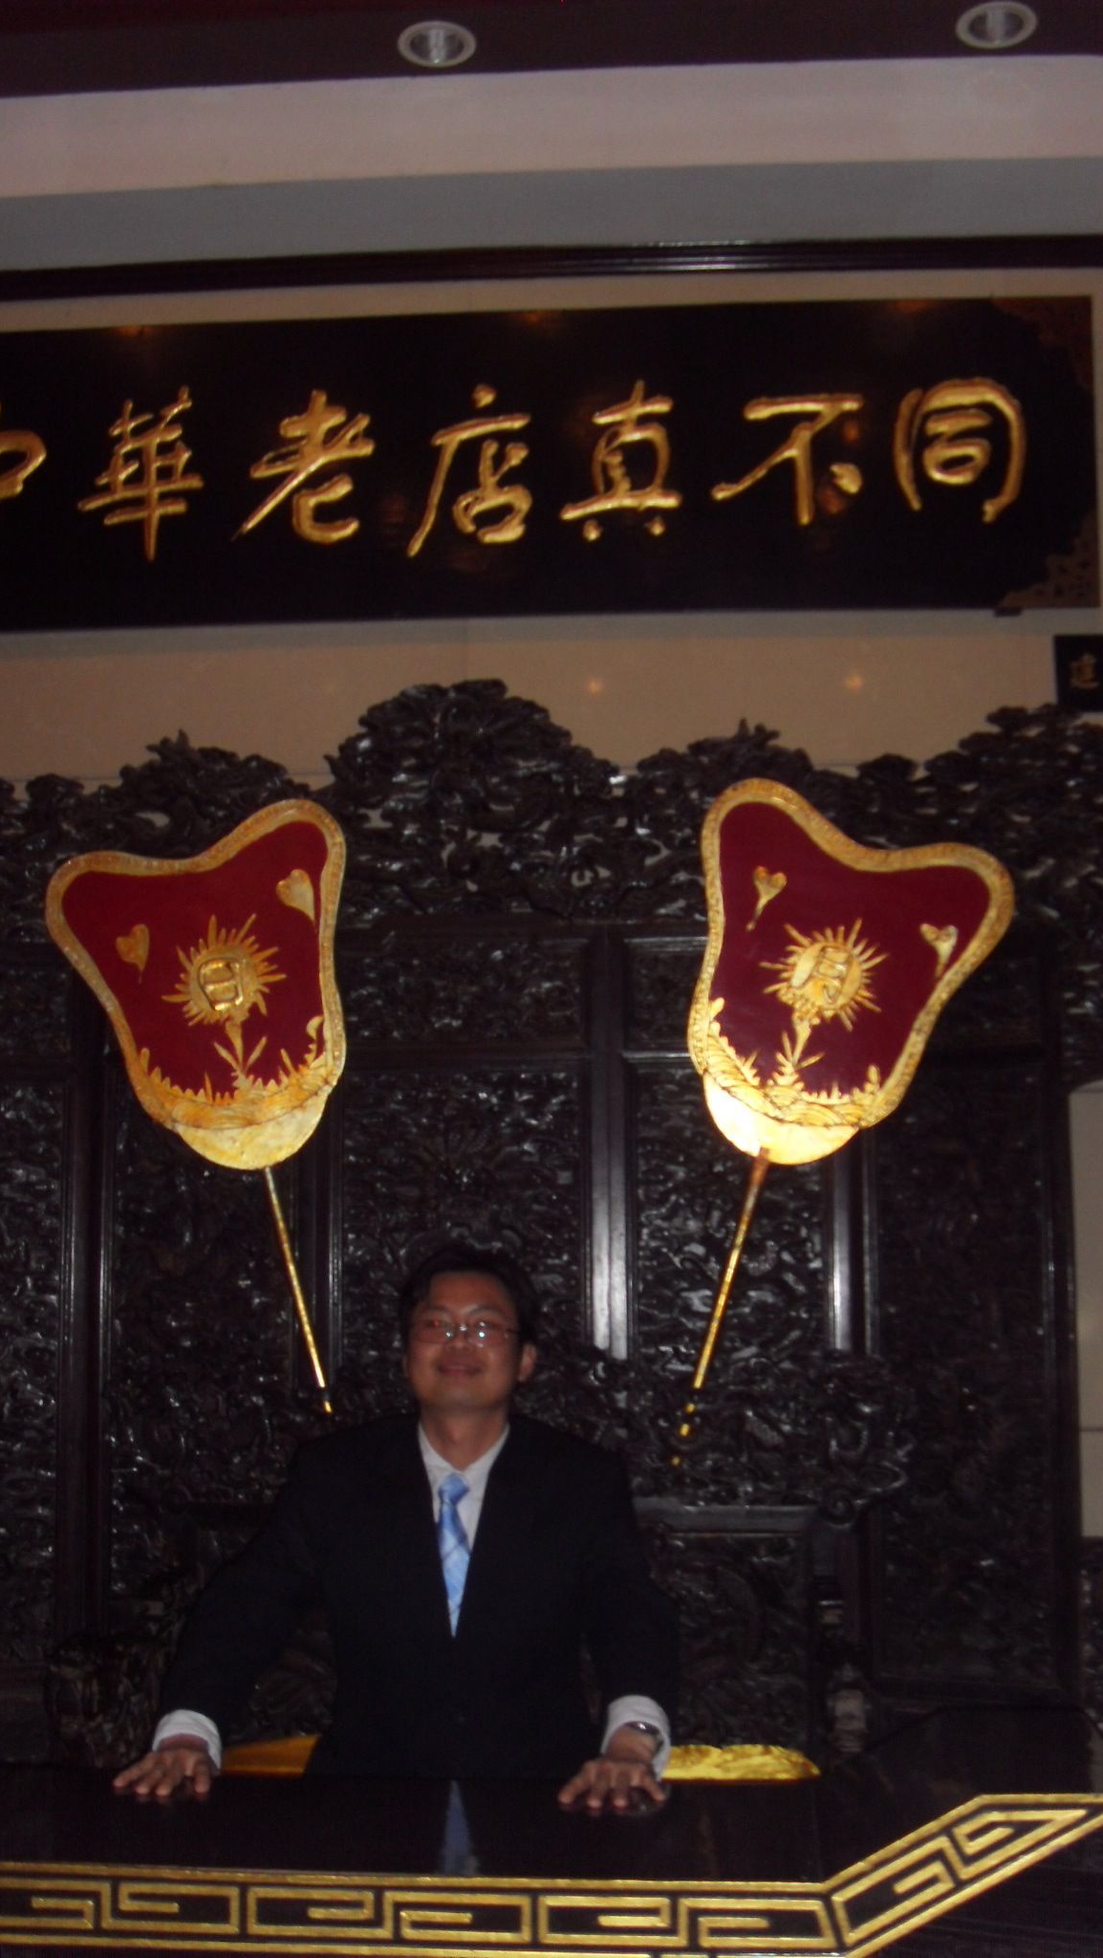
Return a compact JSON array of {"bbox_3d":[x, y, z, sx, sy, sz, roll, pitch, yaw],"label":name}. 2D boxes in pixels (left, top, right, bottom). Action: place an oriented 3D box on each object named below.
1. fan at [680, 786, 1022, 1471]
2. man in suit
[{"bbox_3d":[0.389,0.265,3.680,0.535,1.150,0.060,14,-6,6],"label":"fan"},{"bbox_3d":[-0.180,0.955,2.840,0.690,1.250,0.620,-1,-7,5],"label":"man in suit"}]

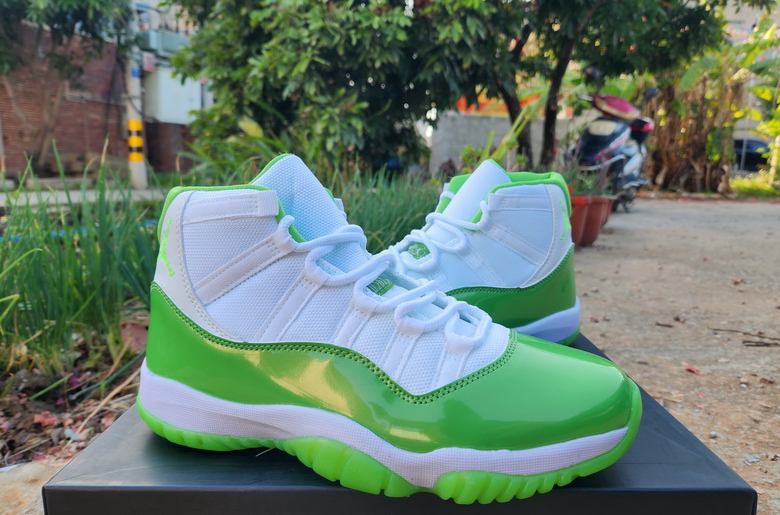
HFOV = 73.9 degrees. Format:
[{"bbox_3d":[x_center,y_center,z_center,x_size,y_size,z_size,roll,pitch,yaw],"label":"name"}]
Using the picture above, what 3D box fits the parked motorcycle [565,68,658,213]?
[{"bbox_3d":[1.980,-0.950,4.400,0.700,1.160,1.760,7,11,38],"label":"parked motorcycle"}]

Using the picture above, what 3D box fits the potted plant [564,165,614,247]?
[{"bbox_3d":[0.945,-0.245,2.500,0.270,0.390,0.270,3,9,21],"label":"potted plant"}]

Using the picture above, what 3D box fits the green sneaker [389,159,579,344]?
[{"bbox_3d":[0.033,0.007,0.453,0.300,0.172,0.115,-2,9,-11],"label":"green sneaker"}]

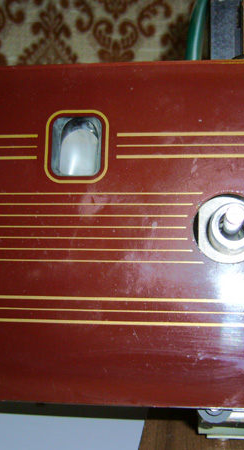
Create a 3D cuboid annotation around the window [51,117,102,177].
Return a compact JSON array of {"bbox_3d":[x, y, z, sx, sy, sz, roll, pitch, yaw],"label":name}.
[{"bbox_3d":[-0.019,-0.032,0.250,0.021,0.025,0.005,0,-7,6],"label":"window"}]

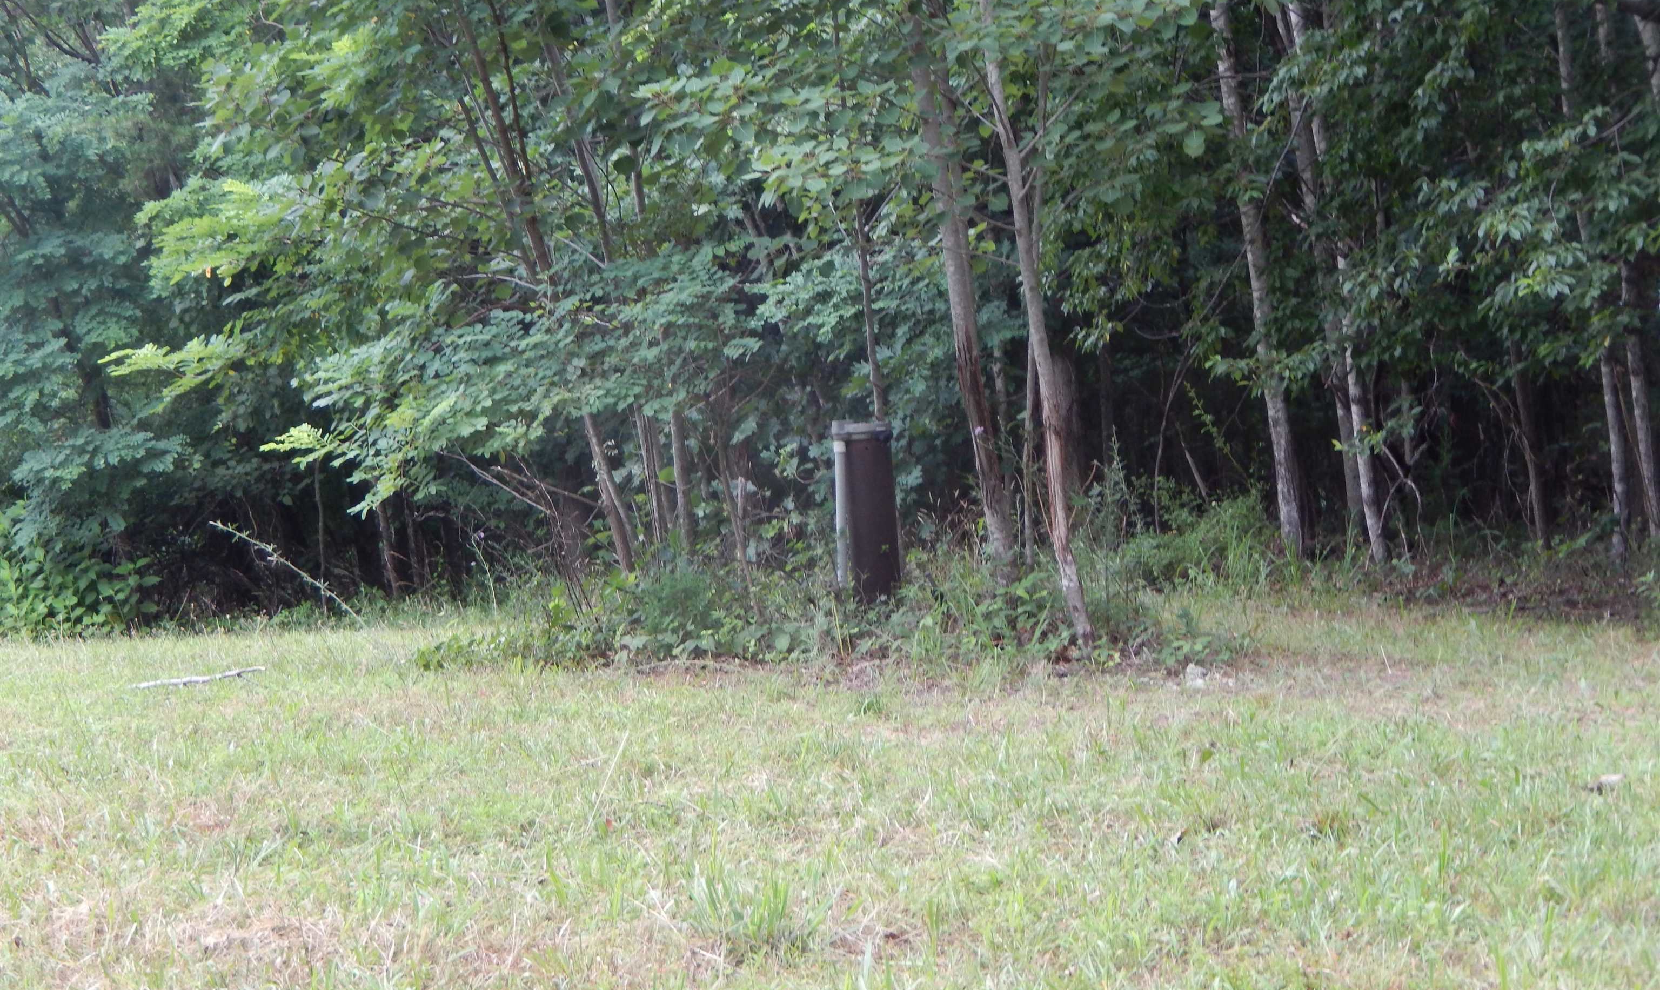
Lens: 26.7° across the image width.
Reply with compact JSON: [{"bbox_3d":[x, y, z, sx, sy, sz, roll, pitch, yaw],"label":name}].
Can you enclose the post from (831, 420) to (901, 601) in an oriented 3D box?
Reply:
[{"bbox_3d":[0.144,0.073,12.580,0.215,0.685,0.215,-5,3,0],"label":"post"}]

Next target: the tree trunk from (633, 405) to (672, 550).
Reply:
[{"bbox_3d":[-0.710,-0.054,13.883,0.072,0.585,0.072,-9,3,0],"label":"tree trunk"}]

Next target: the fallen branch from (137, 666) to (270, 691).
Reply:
[{"bbox_3d":[-2.199,0.637,12.200,0.500,0.055,0.060,-6,4,-25],"label":"fallen branch"}]

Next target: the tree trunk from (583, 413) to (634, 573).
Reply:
[{"bbox_3d":[-0.870,0.001,13.780,0.077,0.669,0.077,-14,3,0],"label":"tree trunk"}]

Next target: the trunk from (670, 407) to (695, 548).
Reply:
[{"bbox_3d":[-0.581,-0.061,13.883,0.051,0.574,0.051,-6,3,0],"label":"trunk"}]

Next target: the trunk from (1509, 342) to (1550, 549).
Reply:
[{"bbox_3d":[3.289,-0.234,16.471,0.080,0.977,0.080,-9,3,0],"label":"trunk"}]

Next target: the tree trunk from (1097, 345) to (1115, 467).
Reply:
[{"bbox_3d":[1.415,-0.449,17.980,0.067,0.668,0.067,-4,3,0],"label":"tree trunk"}]

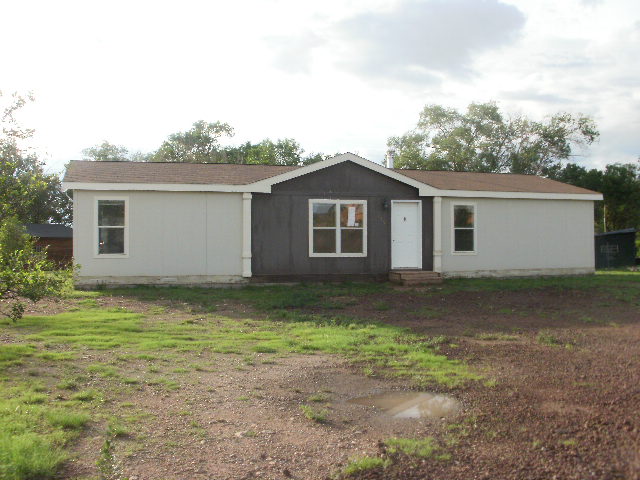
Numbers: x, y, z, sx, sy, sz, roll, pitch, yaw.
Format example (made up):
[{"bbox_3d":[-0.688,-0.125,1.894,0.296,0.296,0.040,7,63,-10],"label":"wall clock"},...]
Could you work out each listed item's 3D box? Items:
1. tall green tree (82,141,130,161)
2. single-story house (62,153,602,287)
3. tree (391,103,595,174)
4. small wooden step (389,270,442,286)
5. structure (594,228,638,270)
[{"bbox_3d":[-17.984,-3.107,56.045,5.800,9.900,5.800,0,-1,-6],"label":"tall green tree"},{"bbox_3d":[0.366,-0.631,24.115,17.600,4.000,7.500,0,-1,-17],"label":"single-story house"},{"bbox_3d":[11.639,-3.786,45.049,14.300,10.800,11.500,0,-1,15],"label":"tree"},{"bbox_3d":[2.959,1.184,20.556,1.320,0.410,1.100,0,-1,-17],"label":"small wooden step"},{"bbox_3d":[13.950,0.430,32.000,2.500,2.000,2.400,0,-1,-12],"label":"structure"}]

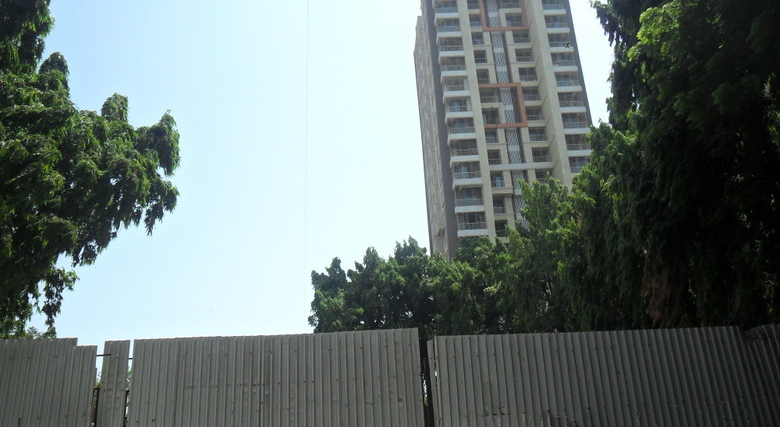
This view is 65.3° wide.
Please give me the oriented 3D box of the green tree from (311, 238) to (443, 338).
[{"bbox_3d":[-0.486,5.764,27.164,6.000,9.500,5.800,-3,-20,-2],"label":"green tree"}]

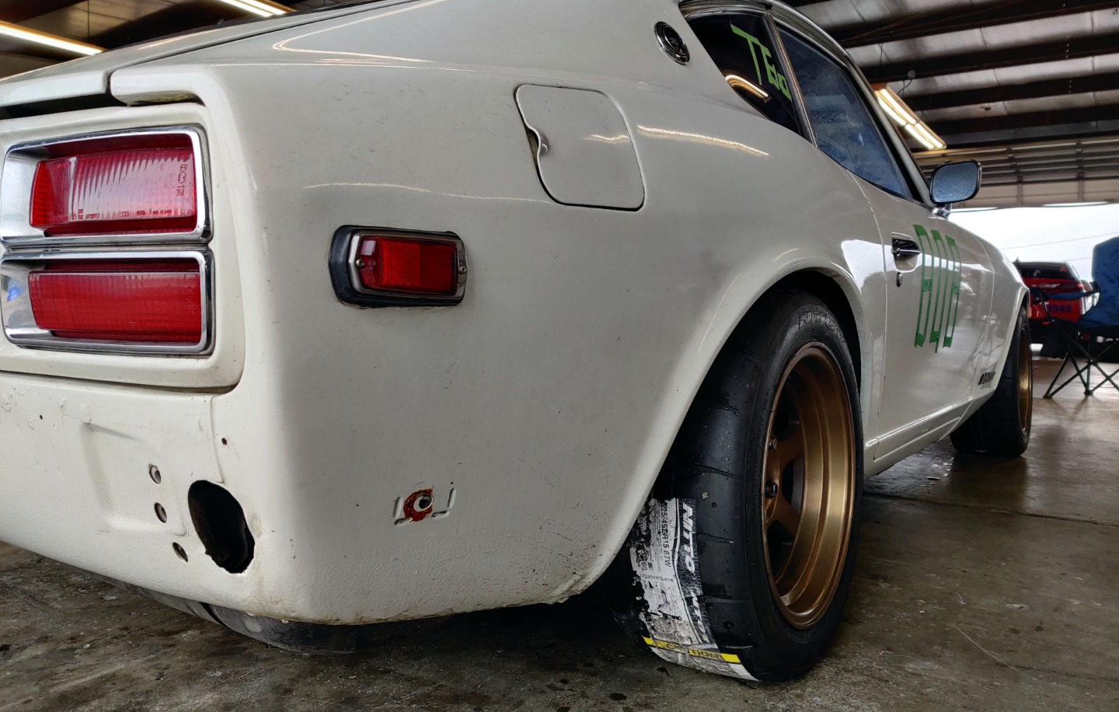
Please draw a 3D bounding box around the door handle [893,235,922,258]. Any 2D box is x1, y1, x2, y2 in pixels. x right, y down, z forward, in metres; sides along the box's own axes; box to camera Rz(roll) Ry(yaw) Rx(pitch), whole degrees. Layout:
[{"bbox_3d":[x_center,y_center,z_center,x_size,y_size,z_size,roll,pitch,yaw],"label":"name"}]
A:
[{"bbox_3d":[0.662,-0.209,1.676,0.040,0.042,0.125,3,4,34],"label":"door handle"}]

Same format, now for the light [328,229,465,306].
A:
[{"bbox_3d":[-0.119,-0.066,0.649,0.116,0.055,0.030,-3,4,-45],"label":"light"}]

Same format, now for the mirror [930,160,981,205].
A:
[{"bbox_3d":[1.104,-0.483,2.430,0.055,0.108,0.142,-4,0,-39],"label":"mirror"}]

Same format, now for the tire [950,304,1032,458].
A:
[{"bbox_3d":[1.605,0.078,3.239,0.230,0.580,0.580,0,3,34],"label":"tire"}]

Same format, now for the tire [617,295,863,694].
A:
[{"bbox_3d":[0.288,0.188,1.350,0.230,0.580,0.580,0,3,34],"label":"tire"}]

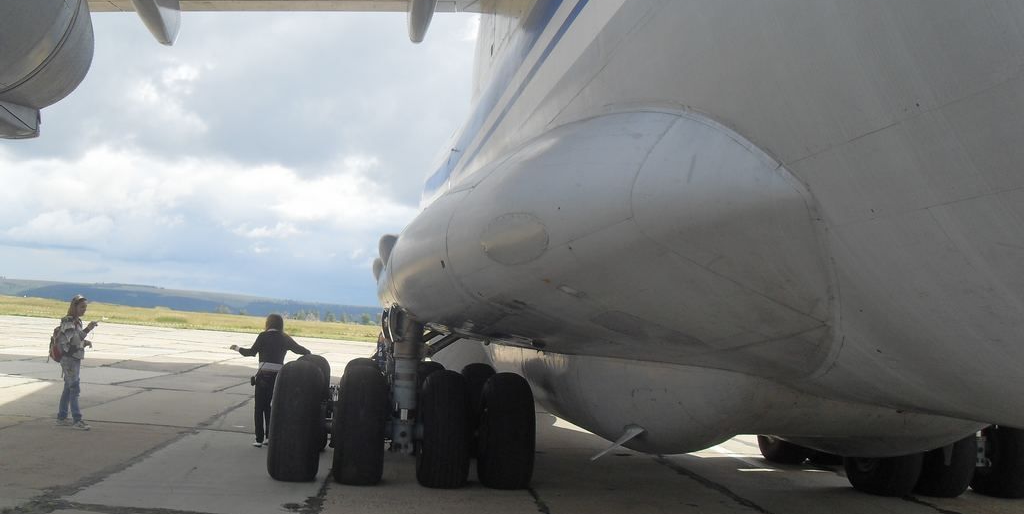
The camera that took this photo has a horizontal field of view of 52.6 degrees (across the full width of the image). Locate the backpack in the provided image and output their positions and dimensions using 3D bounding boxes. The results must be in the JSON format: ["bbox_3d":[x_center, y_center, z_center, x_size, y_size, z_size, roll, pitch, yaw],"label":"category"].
[{"bbox_3d":[-6.108,1.168,13.900,0.210,0.490,0.310,5,-4,-18],"label":"backpack"}]

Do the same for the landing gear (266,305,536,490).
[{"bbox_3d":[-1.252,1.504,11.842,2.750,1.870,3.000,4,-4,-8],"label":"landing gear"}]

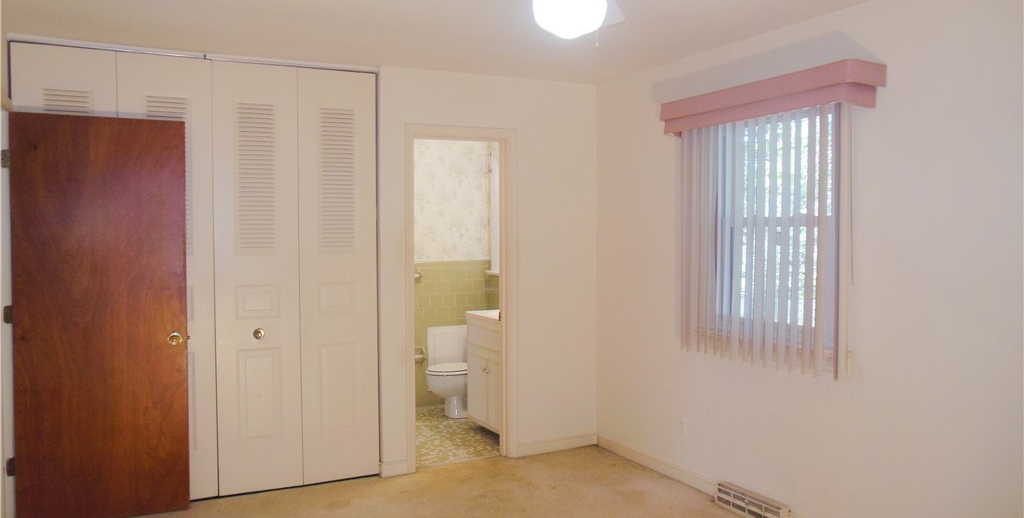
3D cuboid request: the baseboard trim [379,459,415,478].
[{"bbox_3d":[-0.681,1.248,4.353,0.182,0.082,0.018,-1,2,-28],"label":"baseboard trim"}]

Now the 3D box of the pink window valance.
[{"bbox_3d":[1.191,-0.741,3.557,0.224,0.172,1.180,-1,2,-28],"label":"pink window valance"}]

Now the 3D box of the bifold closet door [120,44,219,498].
[{"bbox_3d":[-1.756,0.121,3.792,0.444,2.295,0.032,-1,2,-28],"label":"bifold closet door"}]

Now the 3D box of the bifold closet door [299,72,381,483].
[{"bbox_3d":[-0.981,0.105,4.199,0.442,2.315,0.032,-1,2,-28],"label":"bifold closet door"}]

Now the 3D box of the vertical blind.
[{"bbox_3d":[1.211,-0.102,3.664,0.115,1.205,1.020,-1,2,-28],"label":"vertical blind"}]

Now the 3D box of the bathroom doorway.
[{"bbox_3d":[-0.315,0.241,4.571,0.731,2.086,0.120,-1,2,-28],"label":"bathroom doorway"}]

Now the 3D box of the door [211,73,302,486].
[{"bbox_3d":[-1.368,0.112,3.996,0.432,2.303,0.032,-1,2,-28],"label":"door"}]

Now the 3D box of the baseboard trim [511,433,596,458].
[{"bbox_3d":[0.314,1.234,4.875,0.605,0.081,0.018,-1,2,-28],"label":"baseboard trim"}]

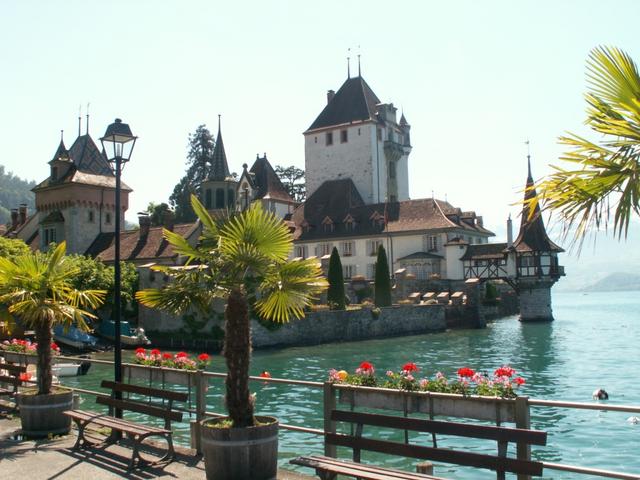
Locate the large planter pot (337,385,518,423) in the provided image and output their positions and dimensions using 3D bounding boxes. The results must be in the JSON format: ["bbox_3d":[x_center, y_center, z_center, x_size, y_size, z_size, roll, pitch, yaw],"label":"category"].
[{"bbox_3d":[0.918,1.376,5.525,1.690,0.200,0.220,-5,-6,37],"label":"large planter pot"}]

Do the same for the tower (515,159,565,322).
[{"bbox_3d":[23.027,-0.283,68.251,4.700,17.408,4.700,-5,-6,33],"label":"tower"}]

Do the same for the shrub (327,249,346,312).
[{"bbox_3d":[1.194,2.800,46.934,1.350,4.671,1.350,-1,-5,0],"label":"shrub"}]

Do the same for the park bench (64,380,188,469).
[{"bbox_3d":[-2.293,2.101,7.464,1.860,0.735,0.620,-6,-7,44],"label":"park bench"}]

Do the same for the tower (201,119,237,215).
[{"bbox_3d":[-12.694,-9.449,81.180,4.500,12.345,4.500,-5,-6,35],"label":"tower"}]

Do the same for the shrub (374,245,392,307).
[{"bbox_3d":[4.763,2.715,48.642,1.350,4.766,1.350,-1,-5,0],"label":"shrub"}]

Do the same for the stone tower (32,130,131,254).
[{"bbox_3d":[-25.471,-4.113,69.561,7.092,16.063,6.901,-5,-6,36],"label":"stone tower"}]

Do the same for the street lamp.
[{"bbox_3d":[-2.608,0.467,8.417,0.400,4.180,0.400,-6,-7,44],"label":"street lamp"}]

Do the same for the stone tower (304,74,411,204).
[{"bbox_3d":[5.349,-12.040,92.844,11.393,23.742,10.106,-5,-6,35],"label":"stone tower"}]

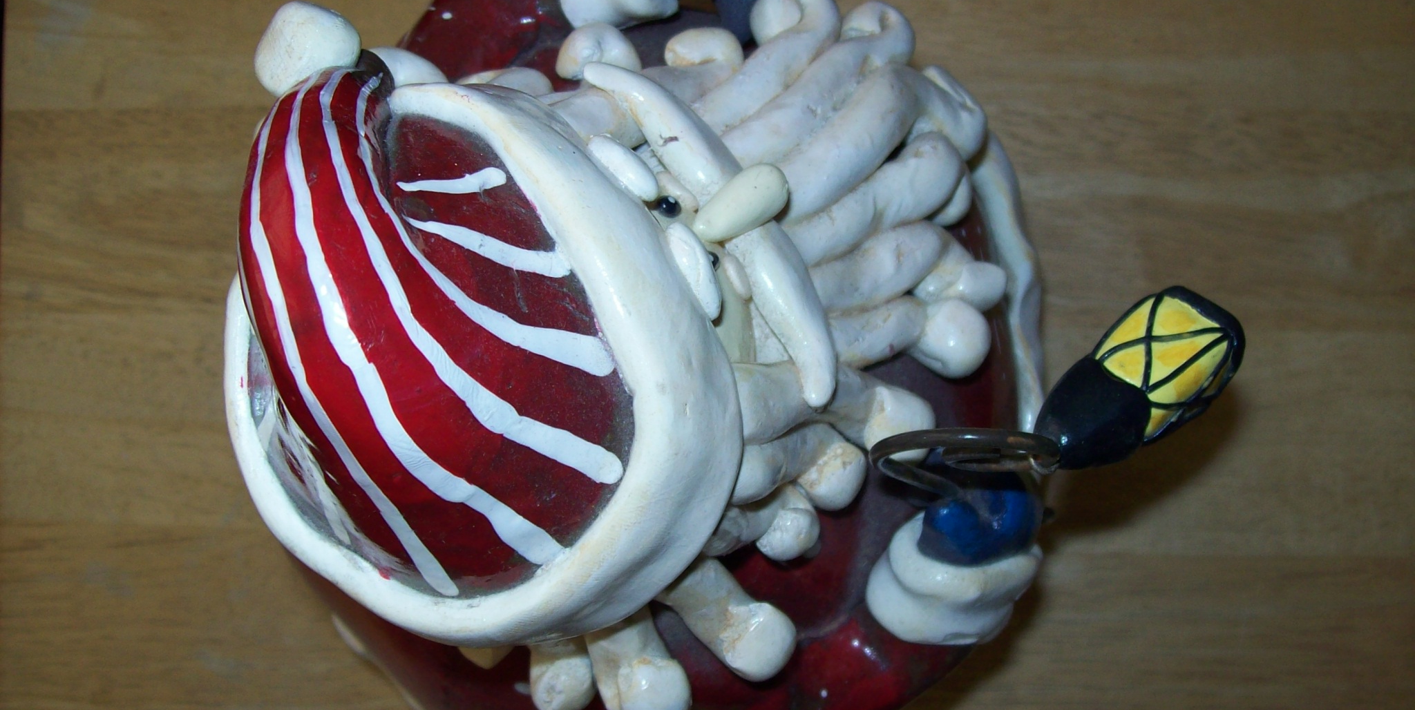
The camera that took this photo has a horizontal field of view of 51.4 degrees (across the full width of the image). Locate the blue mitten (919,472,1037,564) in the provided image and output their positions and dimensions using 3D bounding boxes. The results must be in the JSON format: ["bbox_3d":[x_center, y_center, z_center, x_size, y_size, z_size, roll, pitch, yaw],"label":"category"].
[{"bbox_3d":[0.072,0.044,0.390,0.031,0.027,0.026,6,90,6],"label":"blue mitten"}]

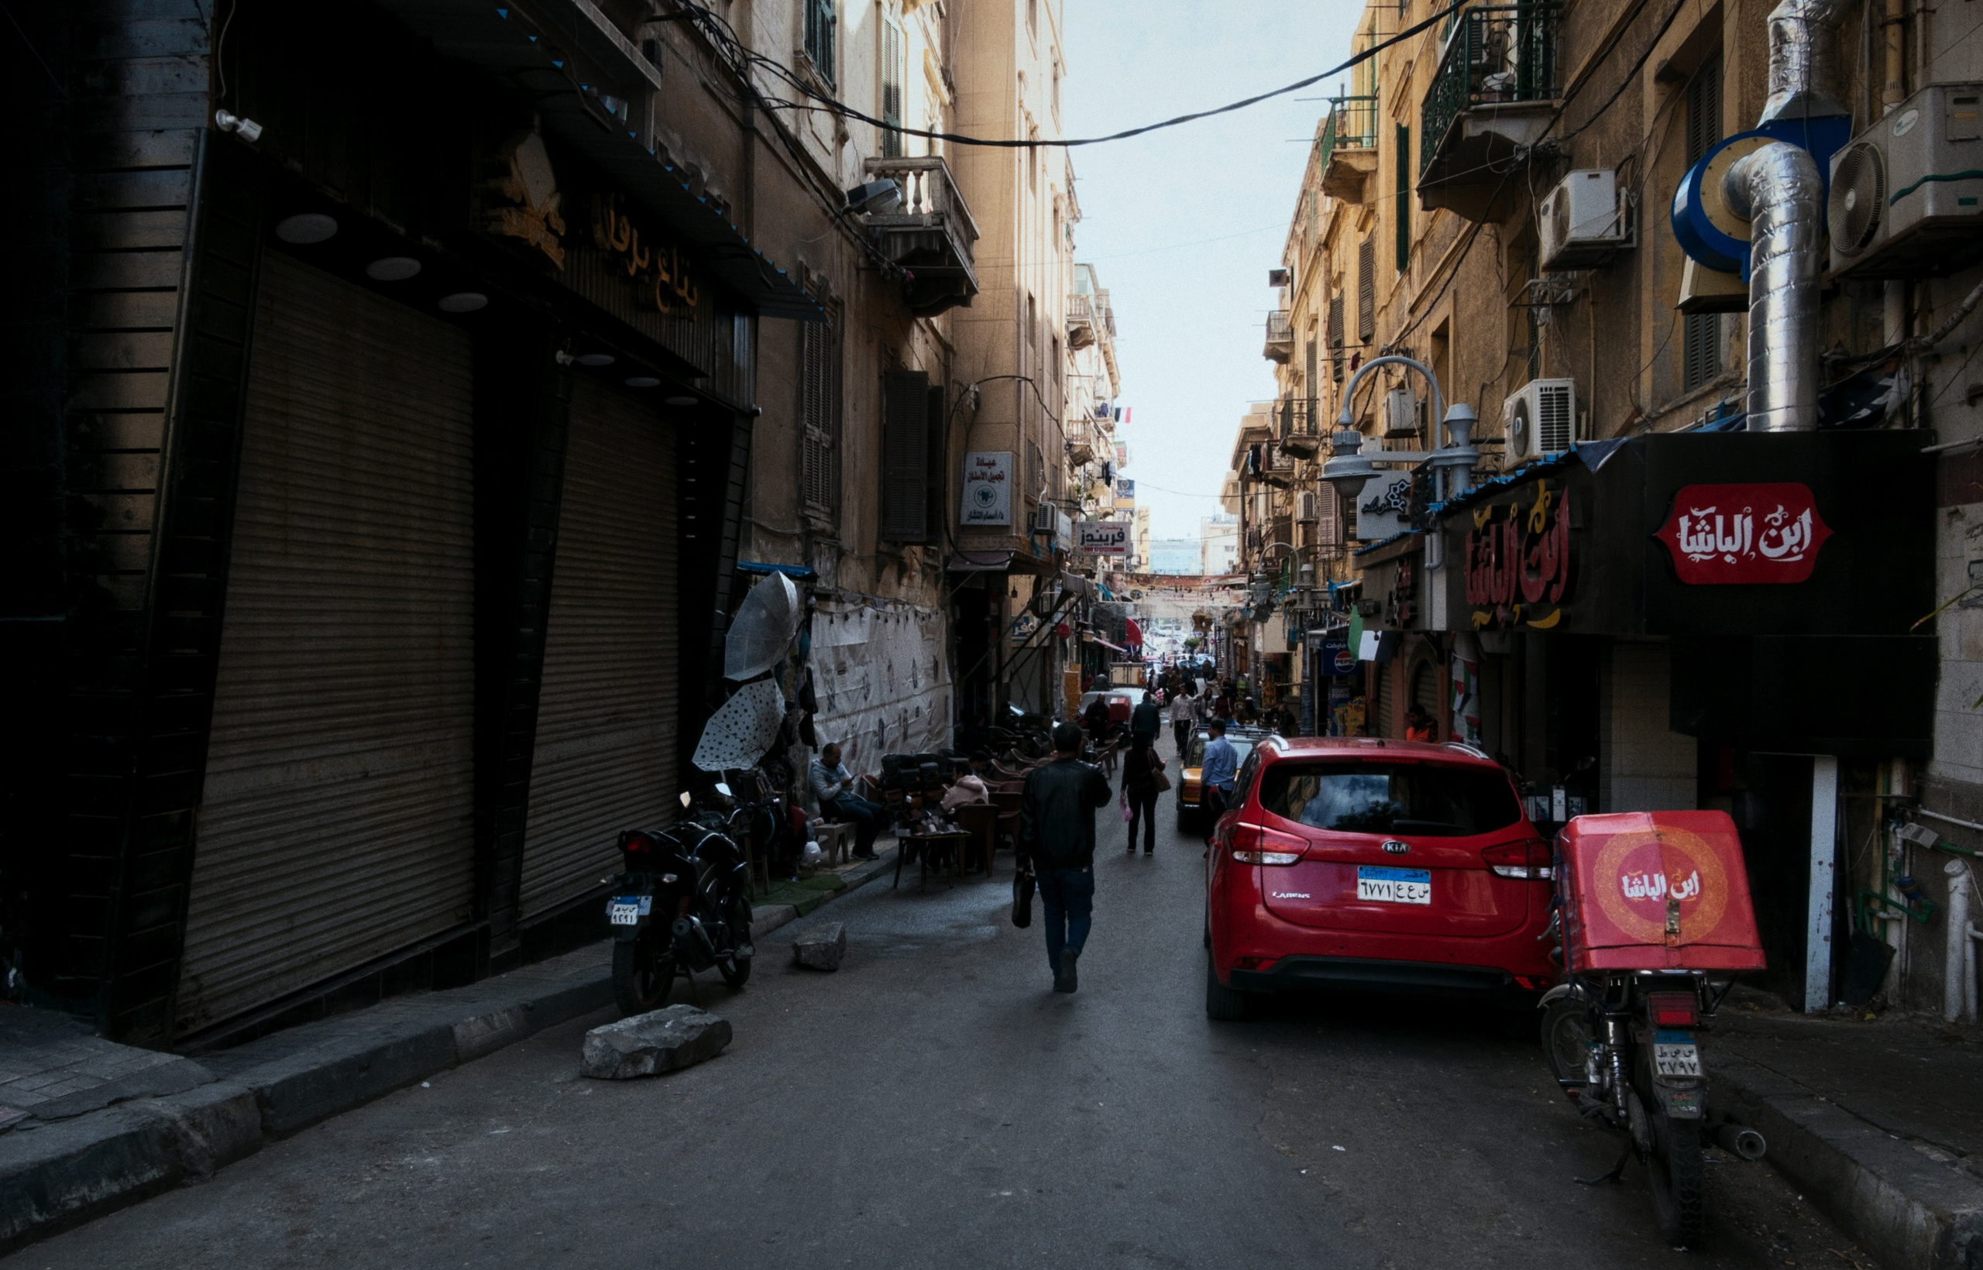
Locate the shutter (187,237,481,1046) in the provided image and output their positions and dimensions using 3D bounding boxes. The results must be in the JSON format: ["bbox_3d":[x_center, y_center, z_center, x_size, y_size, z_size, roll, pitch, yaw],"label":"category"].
[{"bbox_3d":[-3.055,-0.040,6.200,0.090,3.300,2.320,0,0,9],"label":"shutter"}]

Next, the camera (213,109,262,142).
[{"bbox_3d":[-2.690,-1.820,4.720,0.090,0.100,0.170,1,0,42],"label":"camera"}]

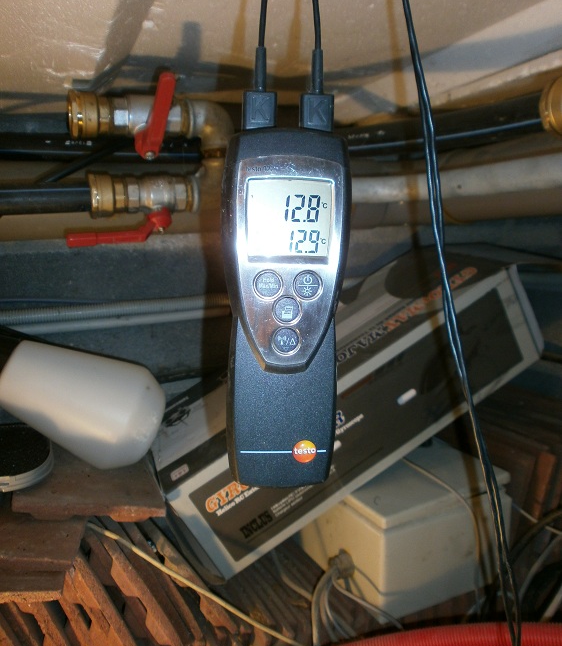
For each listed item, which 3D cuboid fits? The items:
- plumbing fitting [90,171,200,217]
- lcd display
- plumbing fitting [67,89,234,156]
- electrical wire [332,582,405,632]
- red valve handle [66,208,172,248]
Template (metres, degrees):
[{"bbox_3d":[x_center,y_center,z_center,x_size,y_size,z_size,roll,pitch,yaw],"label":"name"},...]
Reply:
[{"bbox_3d":[-0.160,-0.149,0.680,0.120,0.050,0.050,-4,16,-20],"label":"plumbing fitting"},{"bbox_3d":[0.004,-0.051,0.283,0.041,0.040,0.006,1,7,-4],"label":"lcd display"},{"bbox_3d":[-0.148,-0.229,0.665,0.178,0.070,0.058,-4,16,-20],"label":"plumbing fitting"},{"bbox_3d":[0.089,0.296,0.608,0.079,0.018,0.015,27,24,18],"label":"electrical wire"},{"bbox_3d":[-0.185,-0.111,0.680,0.118,0.045,0.026,-6,14,-24],"label":"red valve handle"}]

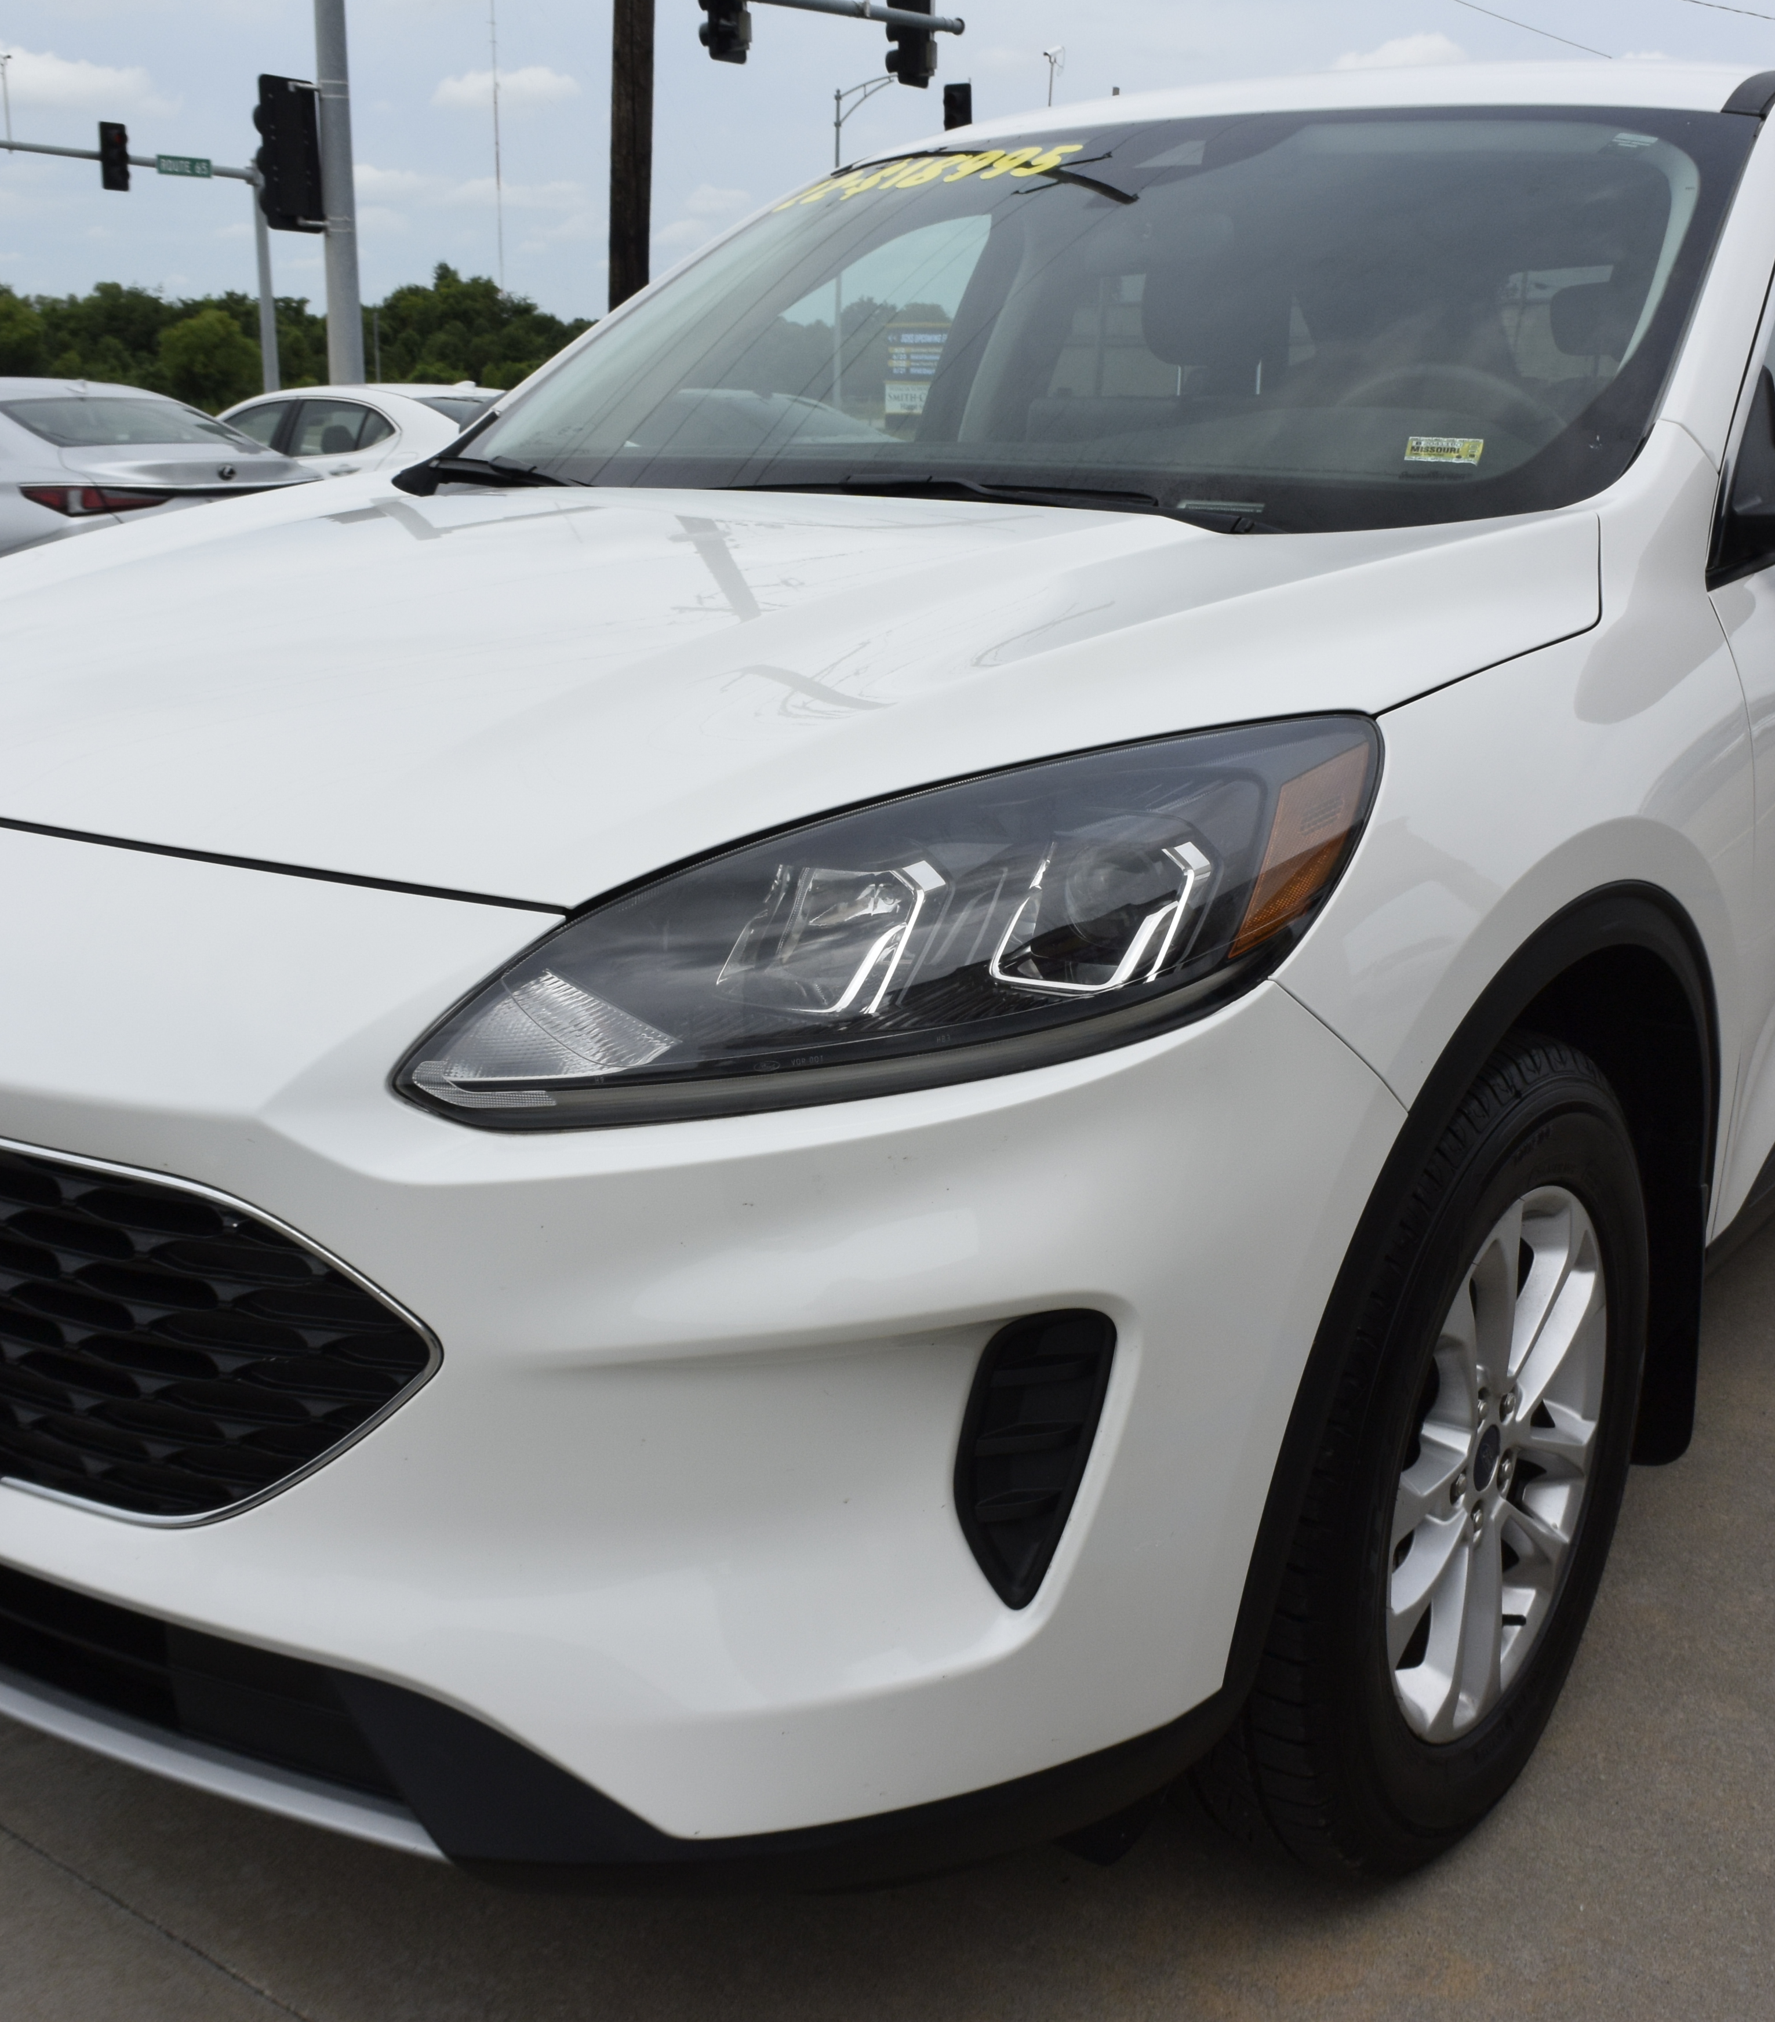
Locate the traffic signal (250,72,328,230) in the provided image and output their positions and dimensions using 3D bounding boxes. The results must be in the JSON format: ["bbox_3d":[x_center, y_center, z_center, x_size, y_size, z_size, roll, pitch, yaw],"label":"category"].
[{"bbox_3d":[-5.261,-7.531,20.000,0.400,1.290,0.570,9,17,31],"label":"traffic signal"}]

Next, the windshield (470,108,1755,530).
[{"bbox_3d":[0.247,-0.835,2.705,1.500,0.170,0.930,11,47,35],"label":"windshield"}]

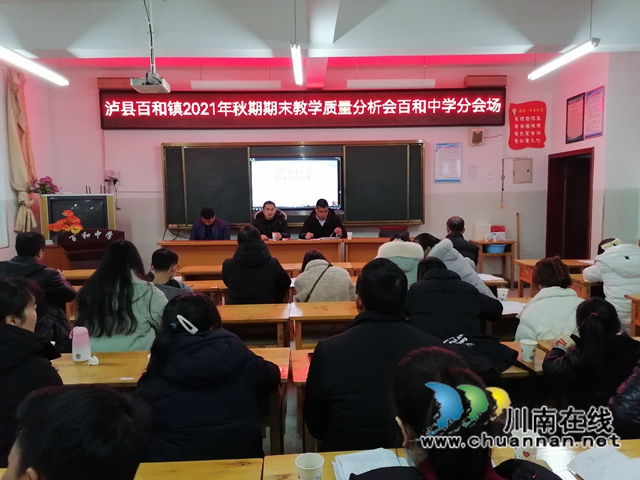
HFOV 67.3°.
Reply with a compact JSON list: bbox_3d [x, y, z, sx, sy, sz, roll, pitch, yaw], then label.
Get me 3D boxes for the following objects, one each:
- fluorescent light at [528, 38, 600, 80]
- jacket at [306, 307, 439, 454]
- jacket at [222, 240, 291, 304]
[{"bbox_3d":[2.186,-1.634,4.445,0.070,0.080,1.200,-1,5,-1],"label":"fluorescent light"},{"bbox_3d":[0.178,0.561,1.727,0.490,0.670,0.420,-1,6,-2],"label":"jacket"},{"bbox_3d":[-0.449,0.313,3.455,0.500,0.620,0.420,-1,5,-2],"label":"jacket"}]

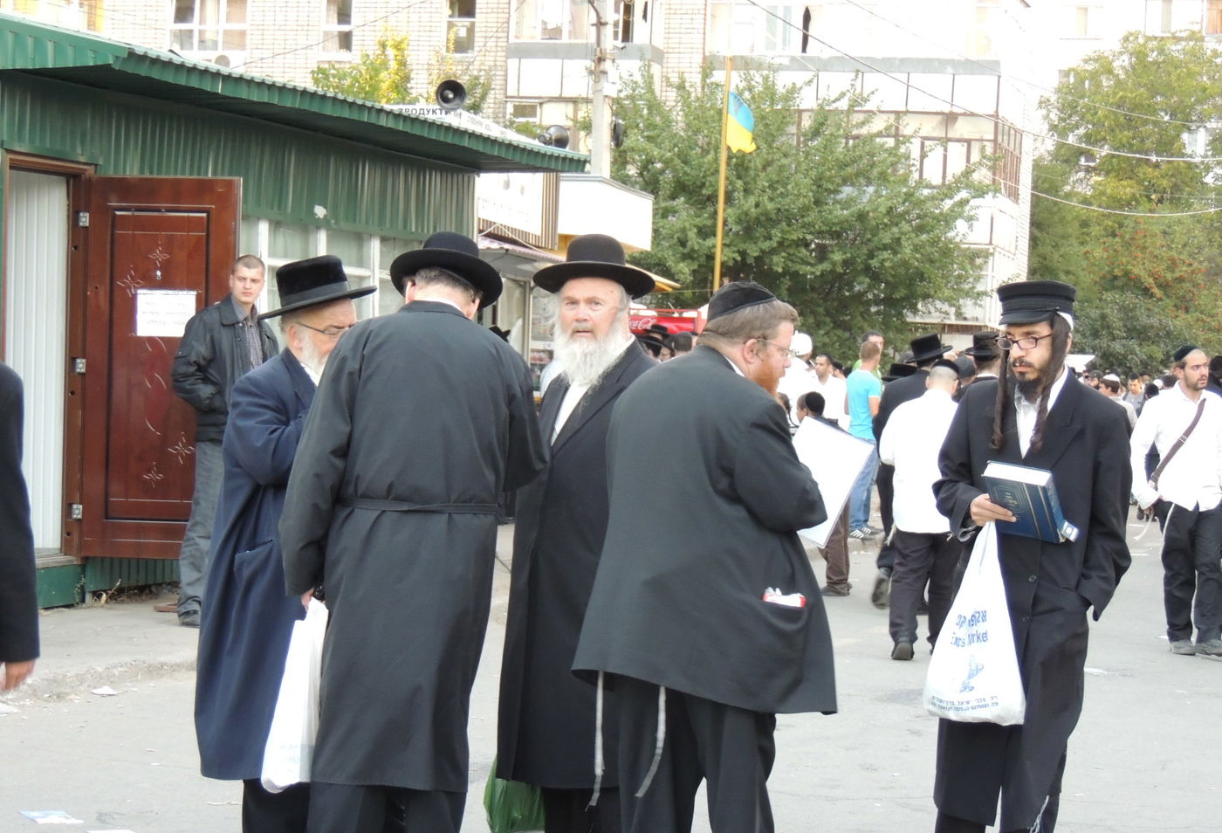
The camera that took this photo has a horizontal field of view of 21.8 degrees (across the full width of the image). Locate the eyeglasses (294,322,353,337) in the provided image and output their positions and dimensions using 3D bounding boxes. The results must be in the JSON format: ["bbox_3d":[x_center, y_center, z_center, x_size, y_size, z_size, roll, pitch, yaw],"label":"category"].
[{"bbox_3d":[-0.797,-0.242,8.800,0.140,0.042,0.140,18,9,30],"label":"eyeglasses"}]

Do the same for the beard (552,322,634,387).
[{"bbox_3d":[-0.053,-0.160,8.650,0.200,0.190,0.150,2,0,14],"label":"beard"}]

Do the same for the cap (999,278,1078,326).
[{"bbox_3d":[1.161,-0.308,8.650,0.250,0.120,0.215,-5,5,-45],"label":"cap"}]

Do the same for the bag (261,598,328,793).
[{"bbox_3d":[-0.839,0.745,8.500,0.130,0.520,0.260,5,0,-37],"label":"bag"}]

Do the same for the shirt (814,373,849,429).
[{"bbox_3d":[1.943,-0.048,28.800,0.480,0.700,0.280,2,0,20],"label":"shirt"}]

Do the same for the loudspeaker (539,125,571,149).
[{"bbox_3d":[-0.562,-2.803,32.000,0.260,0.260,0.280,2,0,35],"label":"loudspeaker"}]

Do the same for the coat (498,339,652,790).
[{"bbox_3d":[-0.064,0.401,8.750,0.510,1.230,0.370,2,0,36],"label":"coat"}]

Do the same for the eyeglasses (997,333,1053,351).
[{"bbox_3d":[1.118,-0.207,8.473,0.140,0.040,0.140,2,10,39],"label":"eyeglasses"}]

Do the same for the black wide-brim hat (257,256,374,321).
[{"bbox_3d":[-0.805,-0.358,8.700,0.345,0.120,0.310,-13,3,25],"label":"black wide-brim hat"}]

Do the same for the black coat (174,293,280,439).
[{"bbox_3d":[-1.831,-0.229,15.100,0.530,0.690,0.340,1,1,-40],"label":"black coat"}]

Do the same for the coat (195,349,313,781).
[{"bbox_3d":[-0.951,0.414,8.850,0.430,1.190,0.530,2,1,23],"label":"coat"}]

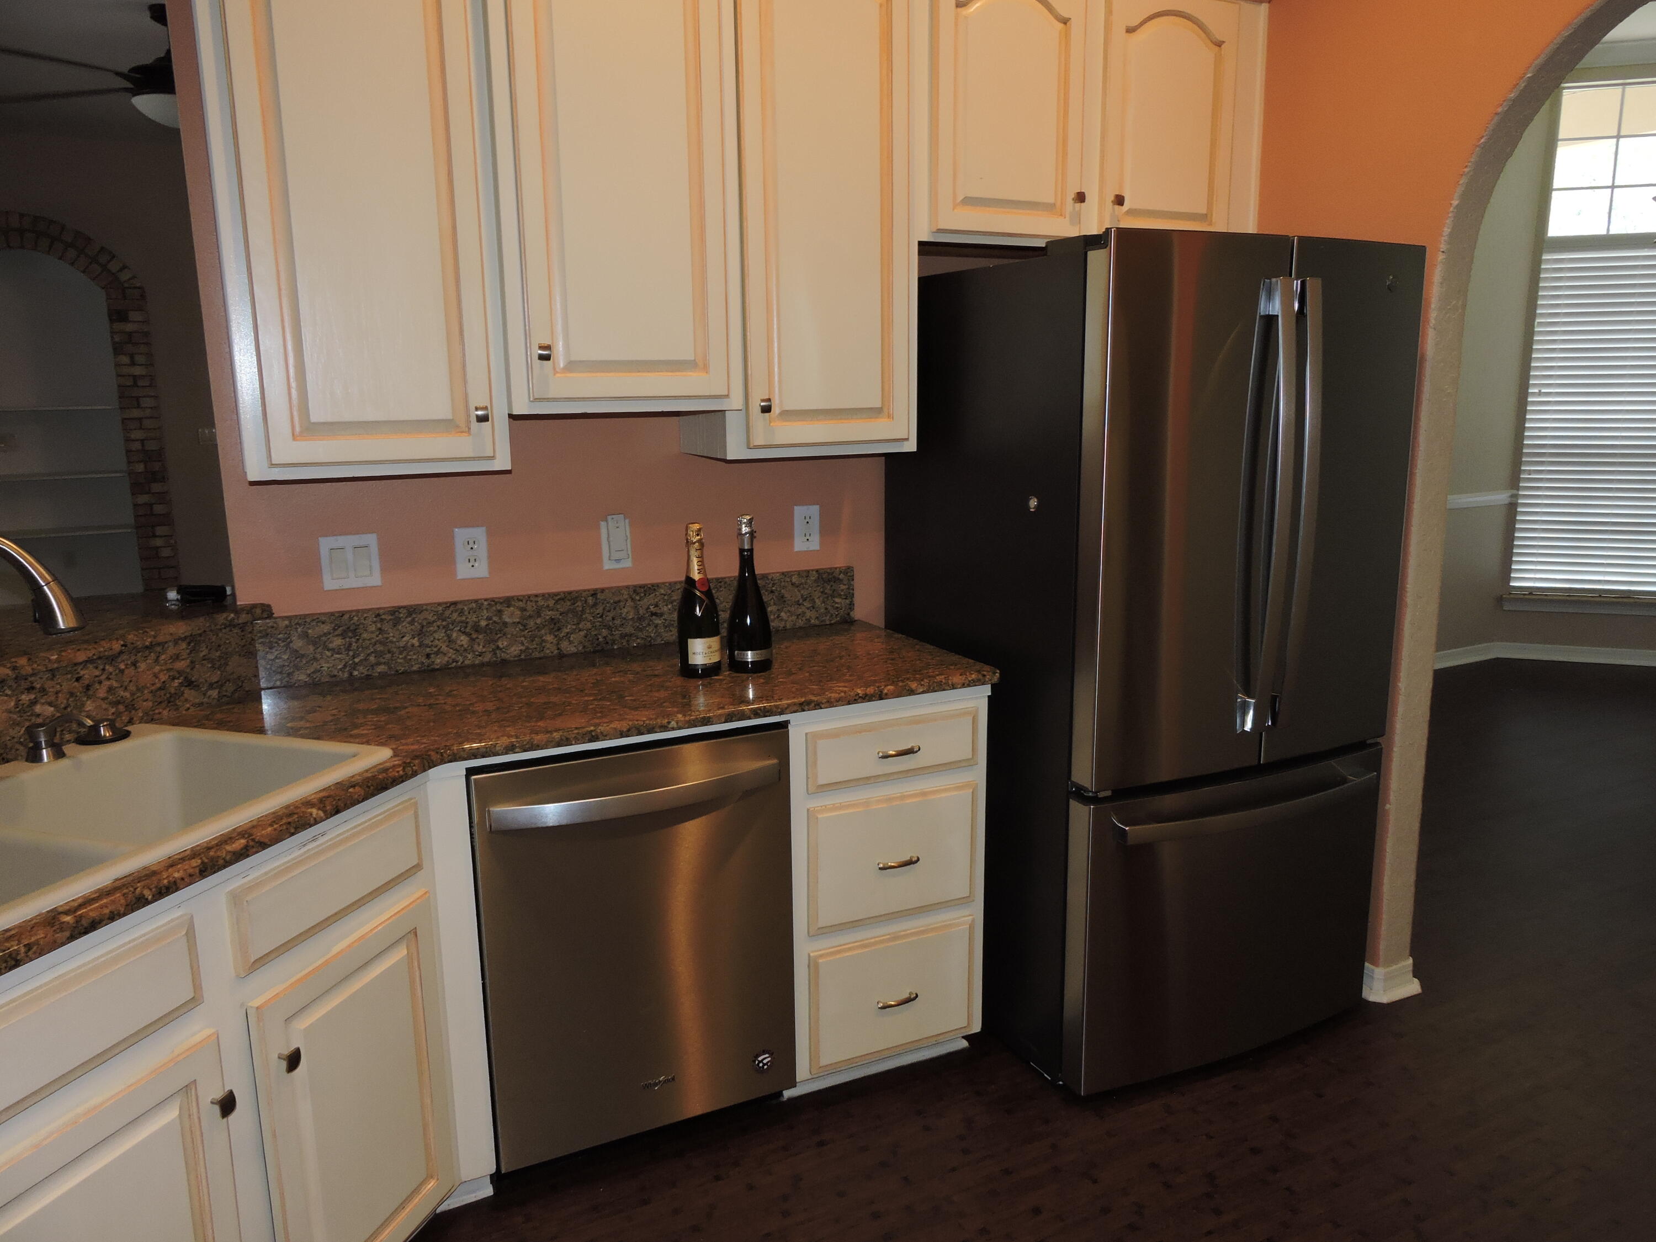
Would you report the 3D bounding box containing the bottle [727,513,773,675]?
[{"bbox_3d":[-0.167,-0.057,2.426,0.095,0.326,0.095,-1,11,0],"label":"bottle"}]

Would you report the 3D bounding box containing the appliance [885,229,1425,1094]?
[{"bbox_3d":[0.731,0.058,2.751,0.825,1.785,0.935,-6,13,-25],"label":"appliance"}]

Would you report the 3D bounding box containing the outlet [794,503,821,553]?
[{"bbox_3d":[-0.051,-0.230,2.863,0.070,0.113,0.008,-6,13,-25],"label":"outlet"}]

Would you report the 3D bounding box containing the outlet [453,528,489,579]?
[{"bbox_3d":[-0.783,-0.149,2.526,0.070,0.113,0.008,-6,13,-25],"label":"outlet"}]

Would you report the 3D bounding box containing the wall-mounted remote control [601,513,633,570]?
[{"bbox_3d":[-0.488,-0.180,2.657,0.070,0.122,0.018,-6,13,-25],"label":"wall-mounted remote control"}]

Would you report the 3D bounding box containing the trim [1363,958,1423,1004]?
[{"bbox_3d":[1.402,0.888,2.873,0.151,0.090,0.080,-6,13,-25],"label":"trim"}]

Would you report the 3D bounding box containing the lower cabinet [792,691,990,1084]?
[{"bbox_3d":[0.013,0.522,2.681,0.456,0.844,0.627,-6,13,-25],"label":"lower cabinet"}]

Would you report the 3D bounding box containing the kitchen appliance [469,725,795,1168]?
[{"bbox_3d":[-0.456,0.580,2.431,0.600,0.804,0.650,-6,13,-25],"label":"kitchen appliance"}]

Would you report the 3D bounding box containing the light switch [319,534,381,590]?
[{"bbox_3d":[-1.006,-0.124,2.423,0.114,0.113,0.009,-6,13,-25],"label":"light switch"}]

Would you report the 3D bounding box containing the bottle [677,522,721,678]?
[{"bbox_3d":[-0.273,-0.044,2.400,0.090,0.314,0.090,-1,11,0],"label":"bottle"}]

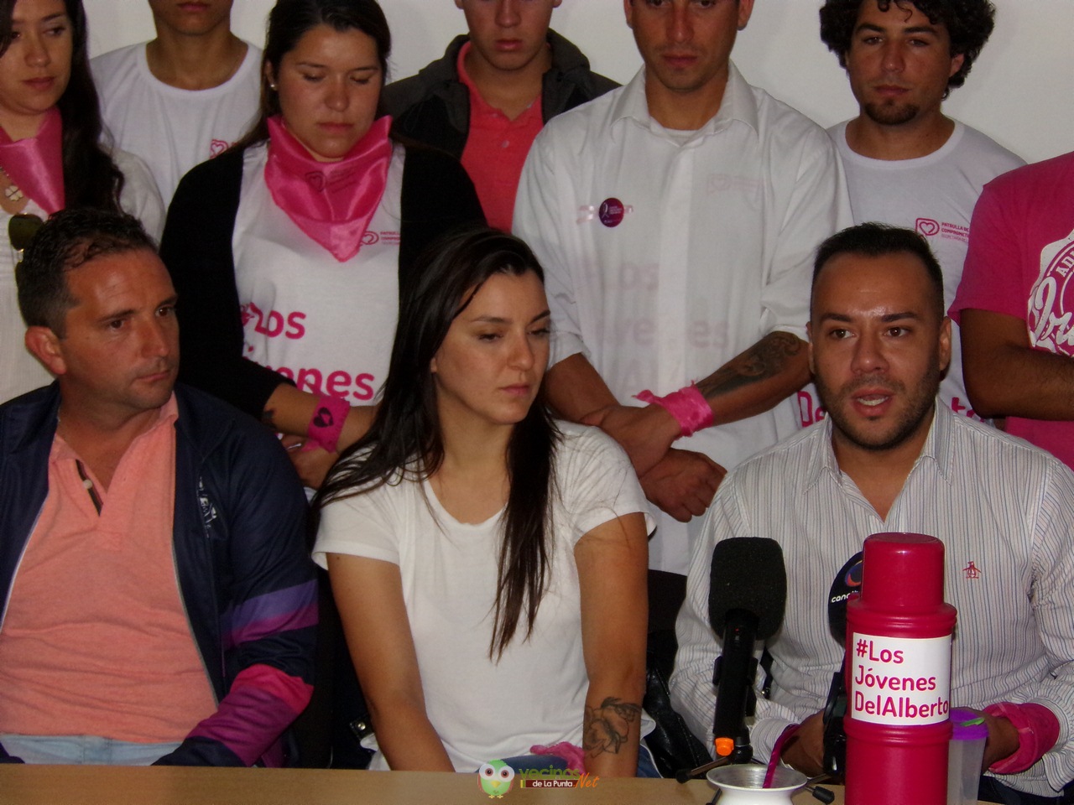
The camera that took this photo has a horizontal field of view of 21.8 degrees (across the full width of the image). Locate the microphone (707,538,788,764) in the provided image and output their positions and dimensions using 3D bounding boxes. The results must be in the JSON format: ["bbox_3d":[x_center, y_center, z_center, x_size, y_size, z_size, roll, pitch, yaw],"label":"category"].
[{"bbox_3d":[0.201,0.246,2.790,0.078,0.240,0.078,10,-37,0],"label":"microphone"}]

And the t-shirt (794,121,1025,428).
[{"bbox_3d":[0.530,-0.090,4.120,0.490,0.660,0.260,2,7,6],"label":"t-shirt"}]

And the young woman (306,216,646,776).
[{"bbox_3d":[-0.065,0.450,3.170,0.450,1.280,0.700,0,7,-7],"label":"young woman"}]

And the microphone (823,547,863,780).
[{"bbox_3d":[0.324,0.263,2.820,0.088,0.260,0.088,12,-32,0],"label":"microphone"}]

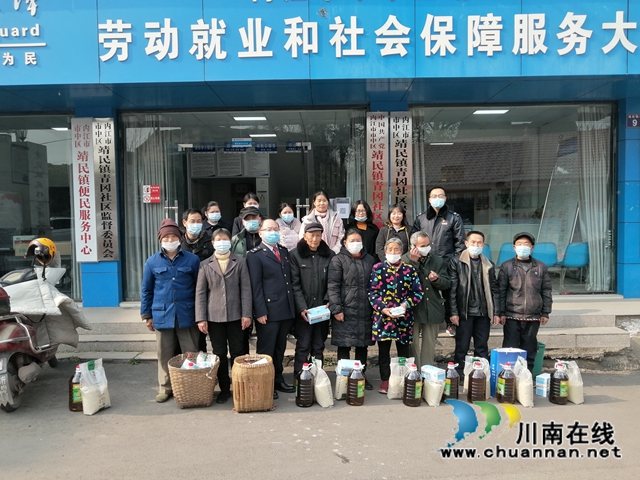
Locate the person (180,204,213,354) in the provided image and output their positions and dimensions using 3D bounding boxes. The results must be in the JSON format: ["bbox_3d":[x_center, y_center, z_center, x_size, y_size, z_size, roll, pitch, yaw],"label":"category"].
[{"bbox_3d":[-1.222,0.553,5.033,0.500,1.670,0.300,-1,4,-4],"label":"person"}]

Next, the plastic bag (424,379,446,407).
[{"bbox_3d":[1.015,1.317,4.425,0.190,0.260,0.130,-1,3,-11],"label":"plastic bag"}]

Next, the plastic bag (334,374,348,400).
[{"bbox_3d":[0.253,1.323,4.592,0.200,0.250,0.120,-1,3,10],"label":"plastic bag"}]

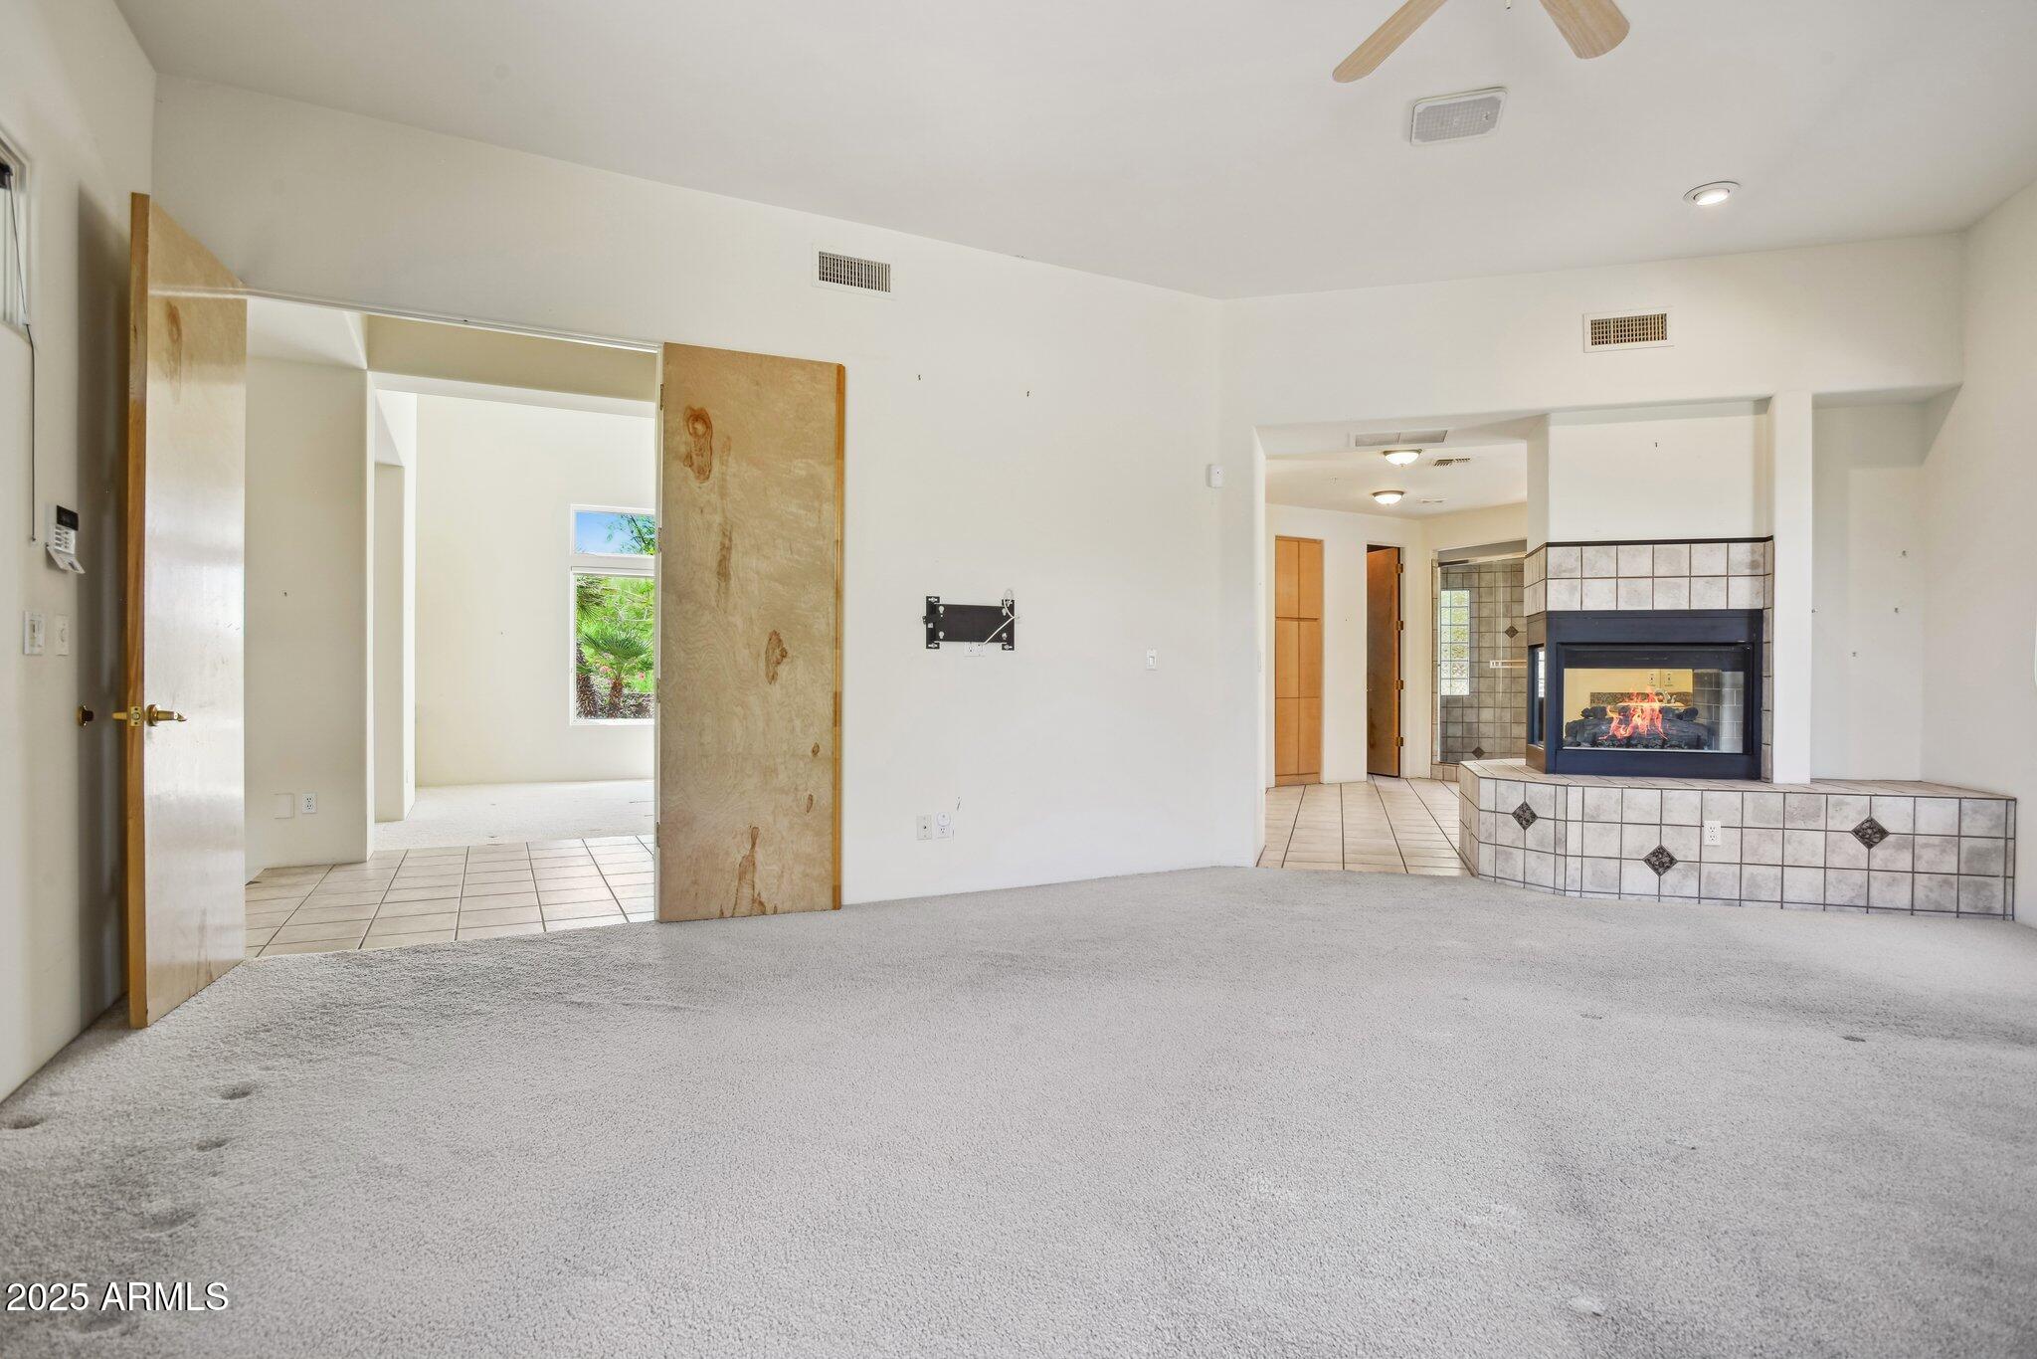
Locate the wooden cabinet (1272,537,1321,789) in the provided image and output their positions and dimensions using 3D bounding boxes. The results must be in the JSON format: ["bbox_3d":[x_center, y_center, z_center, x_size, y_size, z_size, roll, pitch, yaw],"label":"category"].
[{"bbox_3d":[2.821,-0.166,9.638,0.610,2.450,0.050,0,0,-25],"label":"wooden cabinet"}]

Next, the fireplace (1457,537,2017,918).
[{"bbox_3d":[3.617,0.158,5.268,2.170,1.820,1.510,0,0,14],"label":"fireplace"}]

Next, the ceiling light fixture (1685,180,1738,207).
[{"bbox_3d":[2.993,-2.085,4.155,0.200,0.040,0.200,0,0,-25],"label":"ceiling light fixture"}]

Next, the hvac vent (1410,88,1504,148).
[{"bbox_3d":[1.648,-2.093,3.617,0.305,0.030,0.305,0,0,17],"label":"hvac vent"}]

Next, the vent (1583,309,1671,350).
[{"bbox_3d":[3.041,-1.741,4.789,0.390,0.197,0.030,0,0,16],"label":"vent"}]

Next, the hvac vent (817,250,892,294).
[{"bbox_3d":[-0.755,-1.881,4.460,0.380,0.190,0.030,0,0,-25],"label":"hvac vent"}]

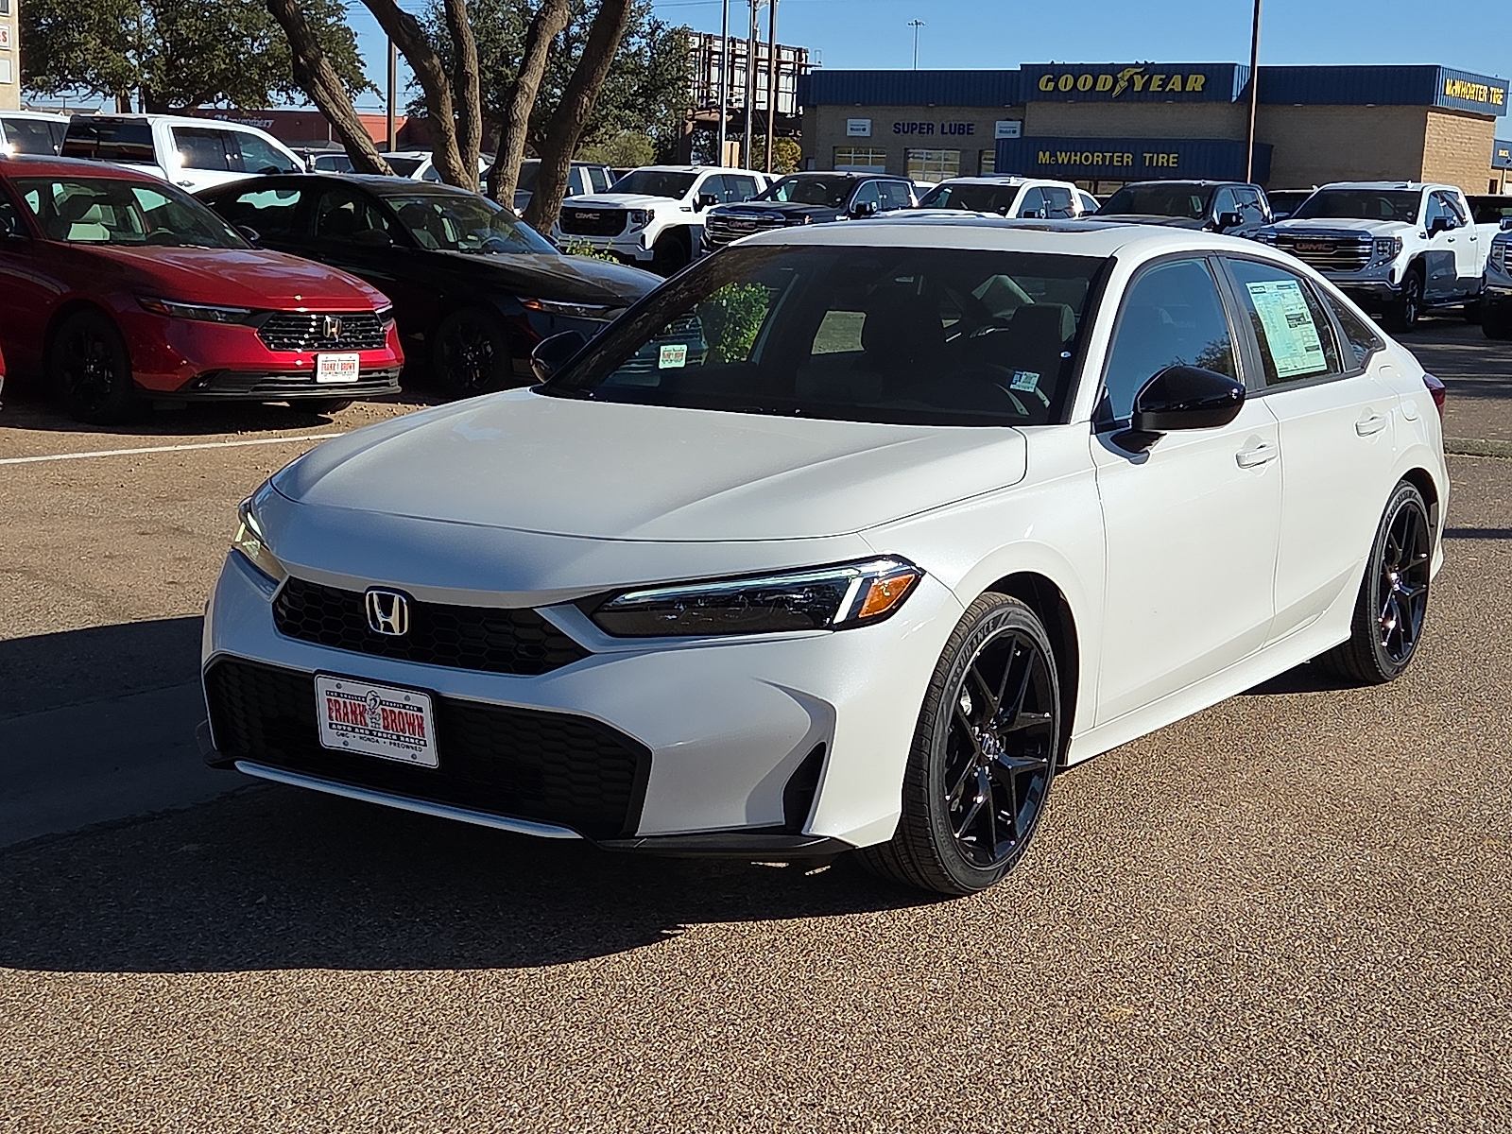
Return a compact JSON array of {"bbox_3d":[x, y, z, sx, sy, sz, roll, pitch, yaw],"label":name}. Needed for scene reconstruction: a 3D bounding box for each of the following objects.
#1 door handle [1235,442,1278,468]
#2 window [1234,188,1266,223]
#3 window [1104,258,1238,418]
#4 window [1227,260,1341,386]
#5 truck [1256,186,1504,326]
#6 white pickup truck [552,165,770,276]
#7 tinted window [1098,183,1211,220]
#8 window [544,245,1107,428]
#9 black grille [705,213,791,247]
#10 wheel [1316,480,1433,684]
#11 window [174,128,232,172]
[{"bbox_3d":[1.293,-0.288,5.641,0.055,0.060,0.260,7,11,33],"label":"door handle"},{"bbox_3d":[7.340,-5.338,32.336,0.120,0.470,0.900,-5,5,33],"label":"window"},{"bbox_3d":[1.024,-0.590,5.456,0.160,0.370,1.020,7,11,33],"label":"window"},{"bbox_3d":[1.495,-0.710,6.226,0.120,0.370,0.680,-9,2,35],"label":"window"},{"bbox_3d":[8.573,-4.309,29.863,2.060,1.920,5.890,7,11,31],"label":"truck"},{"bbox_3d":[-1.108,-5.885,37.429,2.060,1.920,5.890,7,11,32],"label":"white pickup truck"},{"bbox_3d":[5.695,-5.223,31.200,1.580,0.490,0.650,7,11,32],"label":"tinted window"},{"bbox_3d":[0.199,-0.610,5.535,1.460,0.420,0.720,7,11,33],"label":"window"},{"bbox_3d":[-0.136,-5.559,36.000,1.420,0.570,0.220,6,11,31],"label":"black grille"},{"bbox_3d":[1.906,0.033,6.835,0.235,0.645,0.645,7,11,33],"label":"wheel"},{"bbox_3d":[-5.822,-4.391,23.000,0.130,0.460,0.820,6,10,30],"label":"window"}]

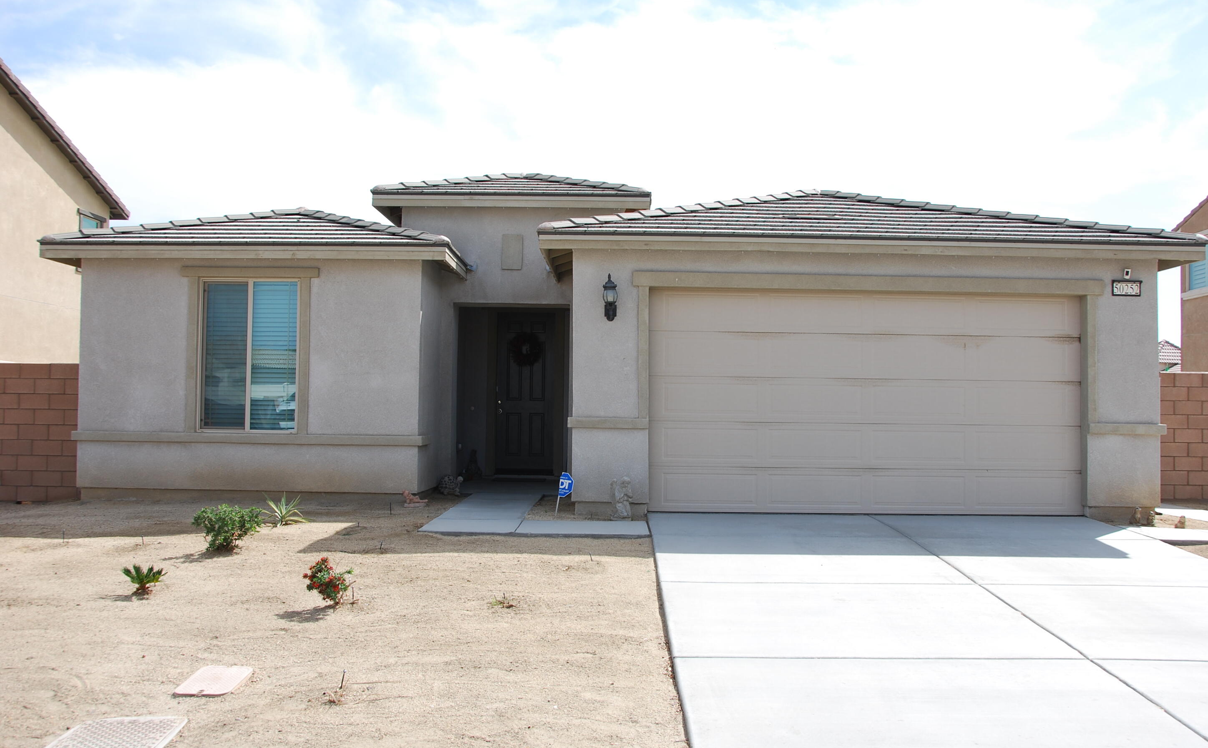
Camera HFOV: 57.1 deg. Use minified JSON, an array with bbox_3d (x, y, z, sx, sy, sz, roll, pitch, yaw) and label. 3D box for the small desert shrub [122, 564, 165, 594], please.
[{"bbox_3d":[-3.231,1.443,7.800,0.310,0.210,0.290,1,-2,0],"label":"small desert shrub"}]

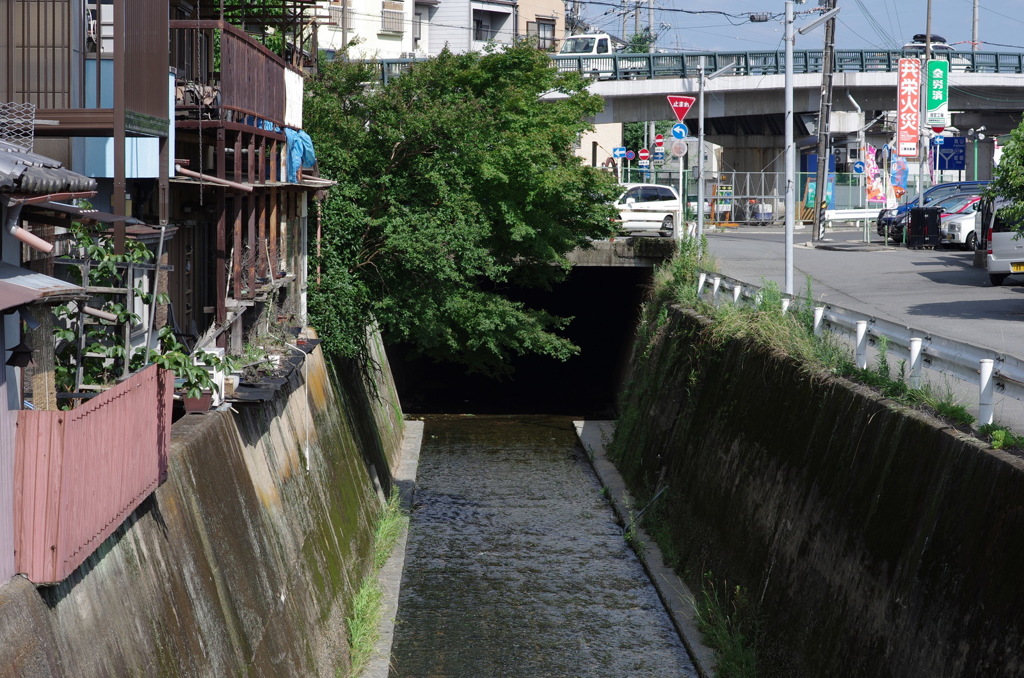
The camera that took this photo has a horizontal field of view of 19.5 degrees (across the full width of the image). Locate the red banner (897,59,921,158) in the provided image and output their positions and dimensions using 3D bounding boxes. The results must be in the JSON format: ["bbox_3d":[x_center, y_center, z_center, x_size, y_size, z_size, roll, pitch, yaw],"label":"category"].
[{"bbox_3d":[12.367,-7.209,93.000,0.660,3.040,0.200,0,3,-9],"label":"red banner"}]

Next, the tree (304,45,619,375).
[{"bbox_3d":[-0.966,-2.477,57.000,6.000,6.400,5.500,0,3,0],"label":"tree"}]

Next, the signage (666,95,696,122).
[{"bbox_3d":[4.703,-6.367,82.500,0.790,0.700,0.060,0,3,-6],"label":"signage"}]

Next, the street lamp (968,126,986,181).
[{"bbox_3d":[17.018,-5.761,109.000,0.660,4.100,0.500,0,3,0],"label":"street lamp"}]

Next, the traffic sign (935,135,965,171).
[{"bbox_3d":[18.739,-7.967,128.000,1.580,1.420,0.080,0,3,6],"label":"traffic sign"}]

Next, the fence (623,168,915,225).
[{"bbox_3d":[9.898,-5.460,115.000,11.600,2.000,0.300,-1,3,-14],"label":"fence"}]

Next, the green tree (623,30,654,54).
[{"bbox_3d":[6.554,-11.144,152.000,3.600,9.000,3.600,0,3,0],"label":"green tree"}]

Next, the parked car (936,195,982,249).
[{"bbox_3d":[14.895,-3.550,92.000,3.400,1.620,1.480,-1,3,-25],"label":"parked car"}]

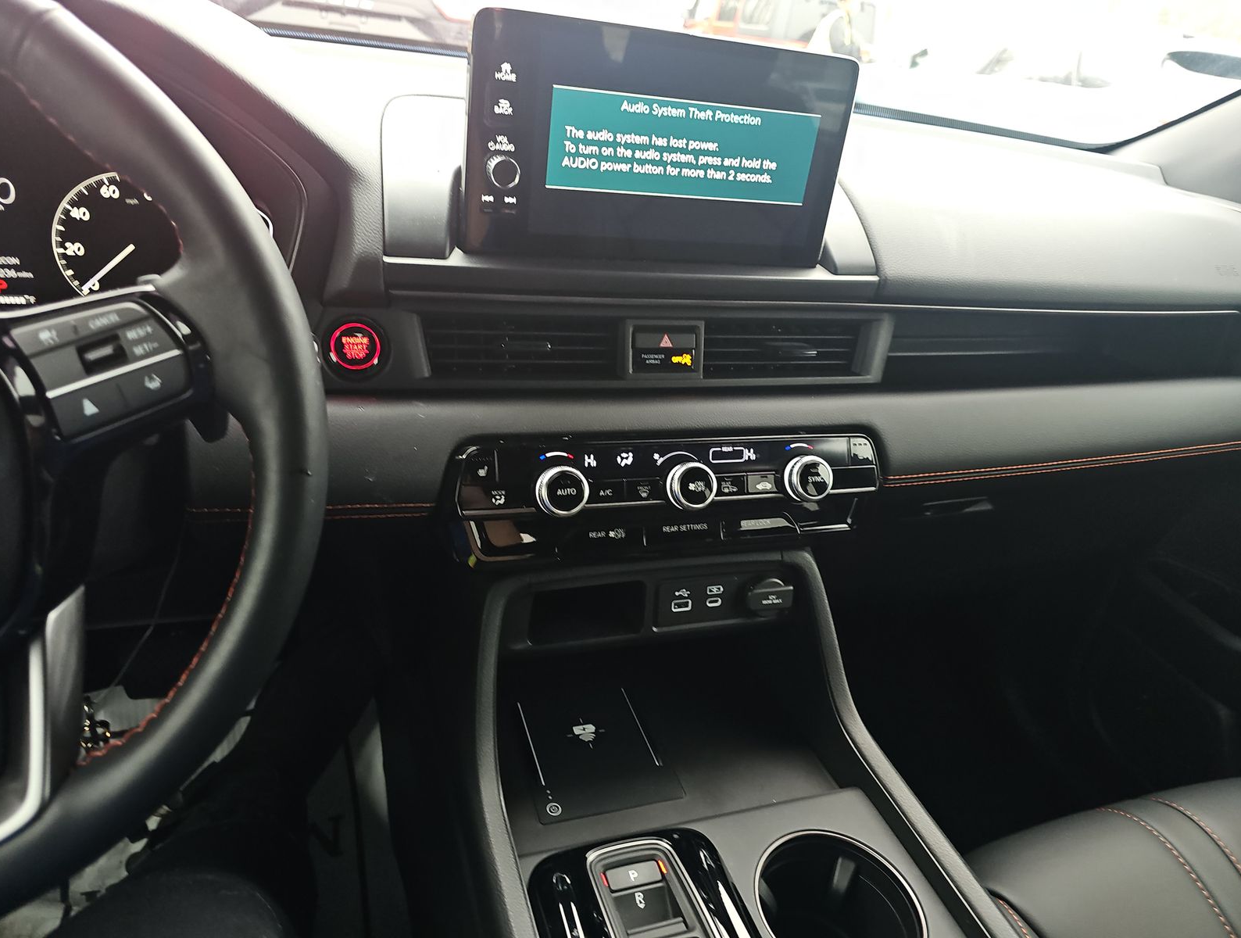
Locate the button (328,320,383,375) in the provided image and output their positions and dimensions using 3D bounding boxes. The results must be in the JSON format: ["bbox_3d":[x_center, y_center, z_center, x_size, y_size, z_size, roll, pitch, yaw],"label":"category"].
[{"bbox_3d":[-0.154,-0.071,0.483,0.030,0.030,0.015,-3,12,-19],"label":"button"}]

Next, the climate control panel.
[{"bbox_3d":[0.032,0.017,0.524,0.277,0.065,0.035,-3,0,-19],"label":"climate control panel"}]

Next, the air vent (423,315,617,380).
[{"bbox_3d":[-0.061,-0.077,0.523,0.122,0.038,0.025,-3,14,-19],"label":"air vent"}]

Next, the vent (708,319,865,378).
[{"bbox_3d":[0.116,-0.086,0.585,0.122,0.039,0.025,-3,14,-19],"label":"vent"}]

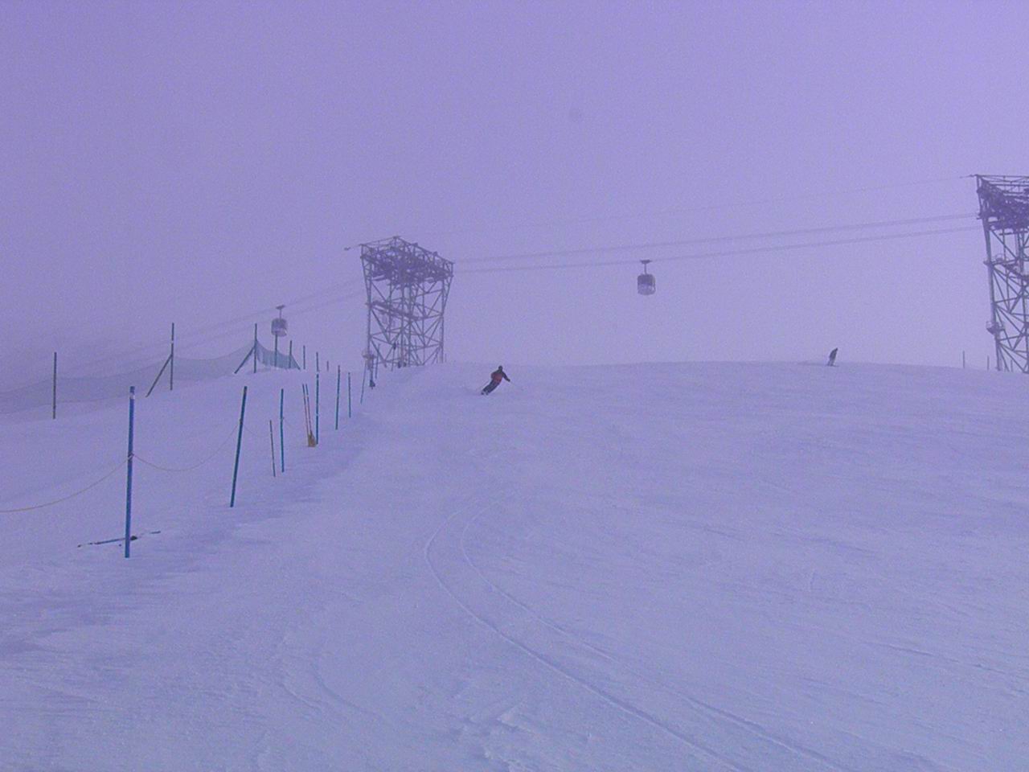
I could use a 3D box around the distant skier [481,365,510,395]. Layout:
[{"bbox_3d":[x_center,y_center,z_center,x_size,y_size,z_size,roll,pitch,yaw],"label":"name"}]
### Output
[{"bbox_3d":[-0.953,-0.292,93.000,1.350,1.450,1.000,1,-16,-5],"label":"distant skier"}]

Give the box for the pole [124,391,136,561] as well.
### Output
[{"bbox_3d":[-3.934,0.869,18.858,0.042,1.780,0.042,-2,-16,0],"label":"pole"}]

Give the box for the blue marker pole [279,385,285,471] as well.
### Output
[{"bbox_3d":[-4.823,0.932,38.362,0.042,1.780,0.042,-3,-16,-1],"label":"blue marker pole"}]

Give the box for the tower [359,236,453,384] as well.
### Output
[{"bbox_3d":[-14.320,-9.244,245.000,5.800,18.000,12.000,-12,-20,36],"label":"tower"}]

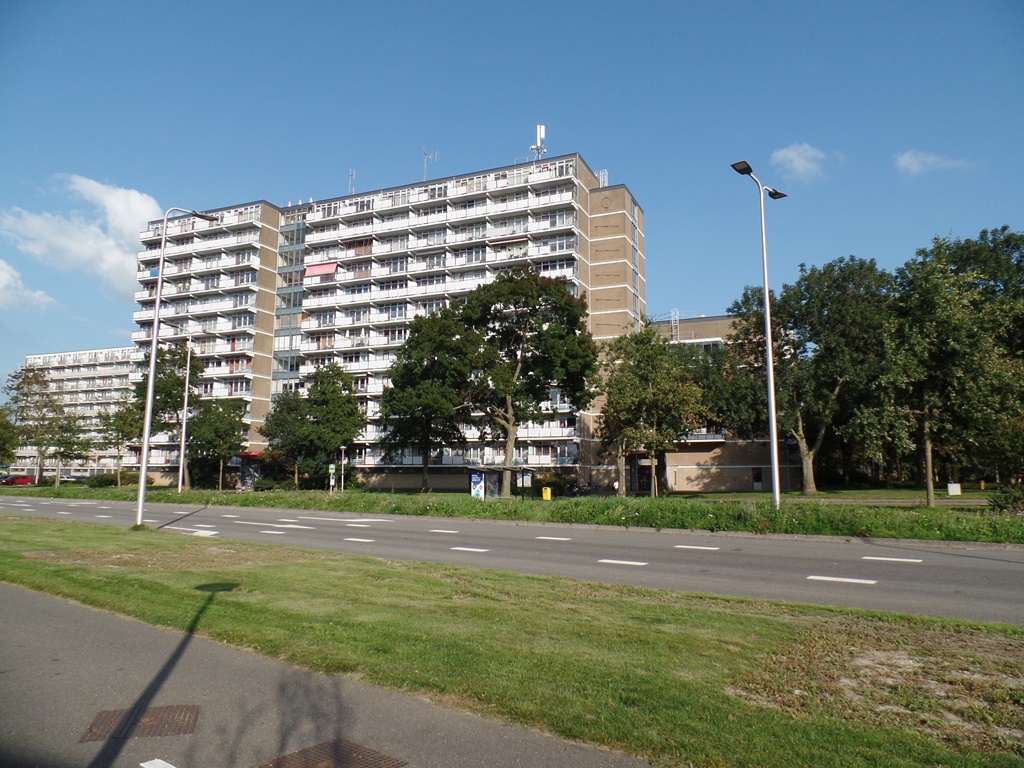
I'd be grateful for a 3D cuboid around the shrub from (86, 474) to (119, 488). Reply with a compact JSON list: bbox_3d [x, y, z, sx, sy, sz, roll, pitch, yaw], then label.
[{"bbox_3d":[-45.138,10.635,75.014,3.200,1.600,2.200,-3,-8,23],"label":"shrub"}]

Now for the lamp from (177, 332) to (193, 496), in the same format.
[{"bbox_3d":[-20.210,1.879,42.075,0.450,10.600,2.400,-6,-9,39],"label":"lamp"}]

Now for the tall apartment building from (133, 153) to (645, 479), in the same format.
[{"bbox_3d":[-17.865,-5.363,87.288,66.600,36.500,17.700,-3,-8,23],"label":"tall apartment building"}]

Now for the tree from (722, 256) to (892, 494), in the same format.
[{"bbox_3d":[25.363,-0.917,58.422,13.210,20.690,11.890,-3,-9,23],"label":"tree"}]

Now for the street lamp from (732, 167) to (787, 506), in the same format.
[{"bbox_3d":[7.655,-0.985,20.229,0.450,10.500,3.100,-6,-9,39],"label":"street lamp"}]

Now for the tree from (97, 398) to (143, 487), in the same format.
[{"bbox_3d":[-43.398,6.610,75.207,4.360,10.030,4.140,5,-9,-30],"label":"tree"}]

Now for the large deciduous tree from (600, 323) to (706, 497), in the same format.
[{"bbox_3d":[8.387,1.569,40.325,6.080,10.660,5.780,-1,-8,12],"label":"large deciduous tree"}]

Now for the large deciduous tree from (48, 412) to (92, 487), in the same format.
[{"bbox_3d":[-54.289,8.129,83.654,4.500,9.240,4.270,6,-10,-32],"label":"large deciduous tree"}]

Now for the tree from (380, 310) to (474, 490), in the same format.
[{"bbox_3d":[-7.442,1.375,59.940,8.120,16.090,7.710,1,-8,-7],"label":"tree"}]

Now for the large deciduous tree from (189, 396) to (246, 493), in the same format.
[{"bbox_3d":[-26.959,5.584,62.519,5.000,8.500,5.000,4,-8,-25],"label":"large deciduous tree"}]

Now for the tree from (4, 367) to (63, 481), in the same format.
[{"bbox_3d":[-60.352,5.203,86.052,6.900,15.000,6.900,4,-8,-25],"label":"tree"}]

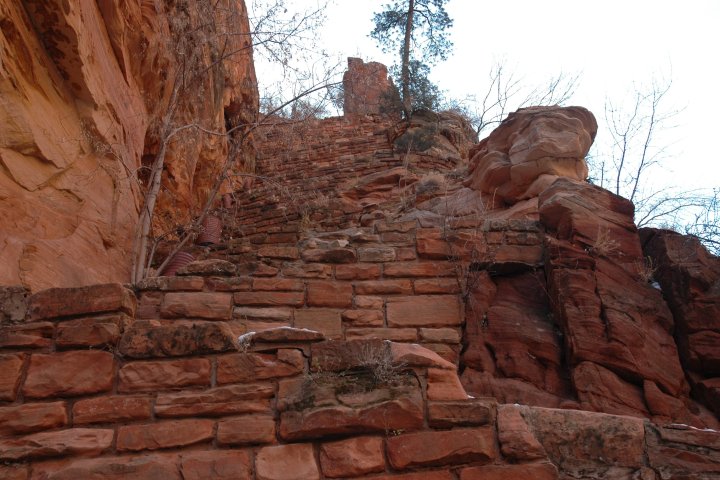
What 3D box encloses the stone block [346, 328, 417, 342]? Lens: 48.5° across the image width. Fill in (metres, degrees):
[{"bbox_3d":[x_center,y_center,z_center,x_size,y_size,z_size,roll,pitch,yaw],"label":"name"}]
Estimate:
[{"bbox_3d":[0.183,0.855,6.949,0.597,0.117,0.280,0,-18,0],"label":"stone block"}]

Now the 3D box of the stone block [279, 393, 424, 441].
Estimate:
[{"bbox_3d":[-0.022,1.021,4.525,0.802,0.204,0.330,-6,-19,6],"label":"stone block"}]

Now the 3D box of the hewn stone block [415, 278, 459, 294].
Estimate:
[{"bbox_3d":[0.727,0.482,7.709,0.441,0.148,0.250,1,-19,-4],"label":"hewn stone block"}]

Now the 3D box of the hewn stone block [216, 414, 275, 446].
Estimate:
[{"bbox_3d":[-0.602,1.071,4.459,0.318,0.148,0.280,-4,-18,4],"label":"hewn stone block"}]

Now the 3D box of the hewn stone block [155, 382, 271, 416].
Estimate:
[{"bbox_3d":[-0.811,0.956,4.675,0.697,0.158,0.280,-6,-19,6],"label":"hewn stone block"}]

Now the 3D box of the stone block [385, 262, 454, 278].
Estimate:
[{"bbox_3d":[0.563,0.337,7.763,0.683,0.145,0.280,1,-19,-4],"label":"stone block"}]

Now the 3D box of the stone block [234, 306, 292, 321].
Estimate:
[{"bbox_3d":[-0.832,0.676,7.017,0.500,0.119,0.260,0,-18,0],"label":"stone block"}]

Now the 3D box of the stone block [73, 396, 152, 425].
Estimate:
[{"bbox_3d":[-1.408,1.018,4.723,0.470,0.143,0.250,-6,-19,6],"label":"stone block"}]

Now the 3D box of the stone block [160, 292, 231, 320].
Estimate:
[{"bbox_3d":[-1.412,0.619,7.053,0.619,0.239,0.280,0,-18,0],"label":"stone block"}]

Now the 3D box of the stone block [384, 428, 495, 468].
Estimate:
[{"bbox_3d":[0.443,1.144,4.352,0.569,0.183,0.320,-4,-18,4],"label":"stone block"}]

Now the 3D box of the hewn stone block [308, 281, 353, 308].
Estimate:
[{"bbox_3d":[-0.261,0.520,7.096,0.392,0.237,0.280,0,-18,0],"label":"hewn stone block"}]

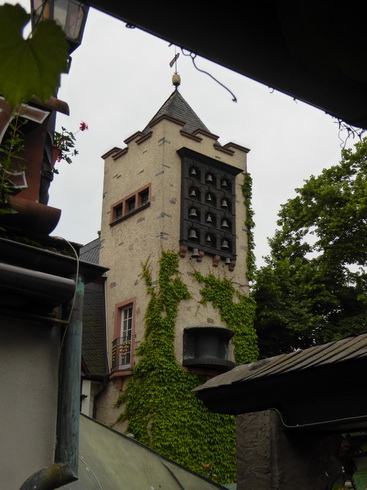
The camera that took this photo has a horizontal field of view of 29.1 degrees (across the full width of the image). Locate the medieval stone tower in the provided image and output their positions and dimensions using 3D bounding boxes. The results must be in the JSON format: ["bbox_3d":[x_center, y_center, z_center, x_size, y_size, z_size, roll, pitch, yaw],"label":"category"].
[{"bbox_3d":[-0.287,1.698,27.124,4.387,18.022,4.633,16,-25,-36],"label":"medieval stone tower"}]

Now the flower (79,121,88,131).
[{"bbox_3d":[-0.777,-0.929,5.500,0.065,0.065,0.060,4,-21,-9],"label":"flower"}]

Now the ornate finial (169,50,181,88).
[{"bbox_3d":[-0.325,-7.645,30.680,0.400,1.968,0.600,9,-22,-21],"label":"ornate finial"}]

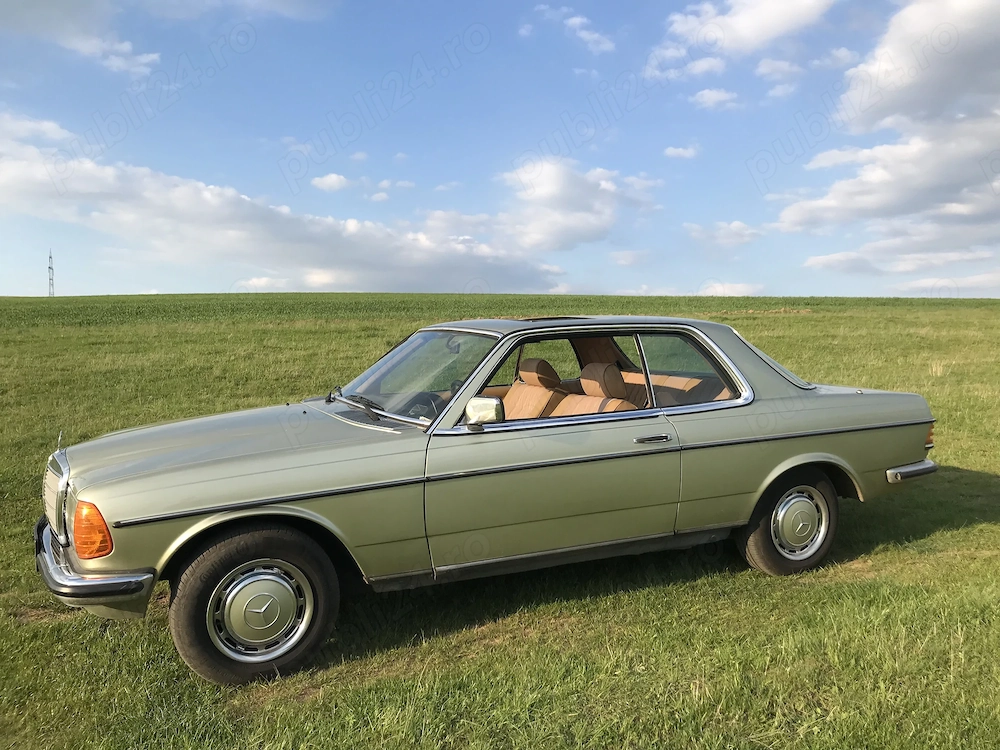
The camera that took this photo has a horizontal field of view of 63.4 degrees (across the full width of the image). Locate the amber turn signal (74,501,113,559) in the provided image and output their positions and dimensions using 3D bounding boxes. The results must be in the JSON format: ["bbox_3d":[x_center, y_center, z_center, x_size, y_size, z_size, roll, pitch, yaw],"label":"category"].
[{"bbox_3d":[-1.398,0.529,2.774,0.125,0.195,0.095,-3,5,-25],"label":"amber turn signal"}]

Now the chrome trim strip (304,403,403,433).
[{"bbox_3d":[-0.783,0.186,3.954,0.140,0.045,1.450,-3,5,-25],"label":"chrome trim strip"}]

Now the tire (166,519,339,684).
[{"bbox_3d":[-0.925,0.886,3.111,0.620,0.620,0.195,-2,4,-19],"label":"tire"}]

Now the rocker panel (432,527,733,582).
[{"bbox_3d":[0.422,0.807,3.660,1.560,0.095,0.090,-3,5,-25],"label":"rocker panel"}]

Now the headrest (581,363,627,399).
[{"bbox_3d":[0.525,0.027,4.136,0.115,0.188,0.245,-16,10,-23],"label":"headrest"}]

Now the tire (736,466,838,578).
[{"bbox_3d":[1.529,0.764,4.255,0.620,0.620,0.195,-3,5,-25],"label":"tire"}]

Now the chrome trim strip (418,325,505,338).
[{"bbox_3d":[-0.248,-0.230,4.173,0.075,0.050,1.180,-3,5,-25],"label":"chrome trim strip"}]

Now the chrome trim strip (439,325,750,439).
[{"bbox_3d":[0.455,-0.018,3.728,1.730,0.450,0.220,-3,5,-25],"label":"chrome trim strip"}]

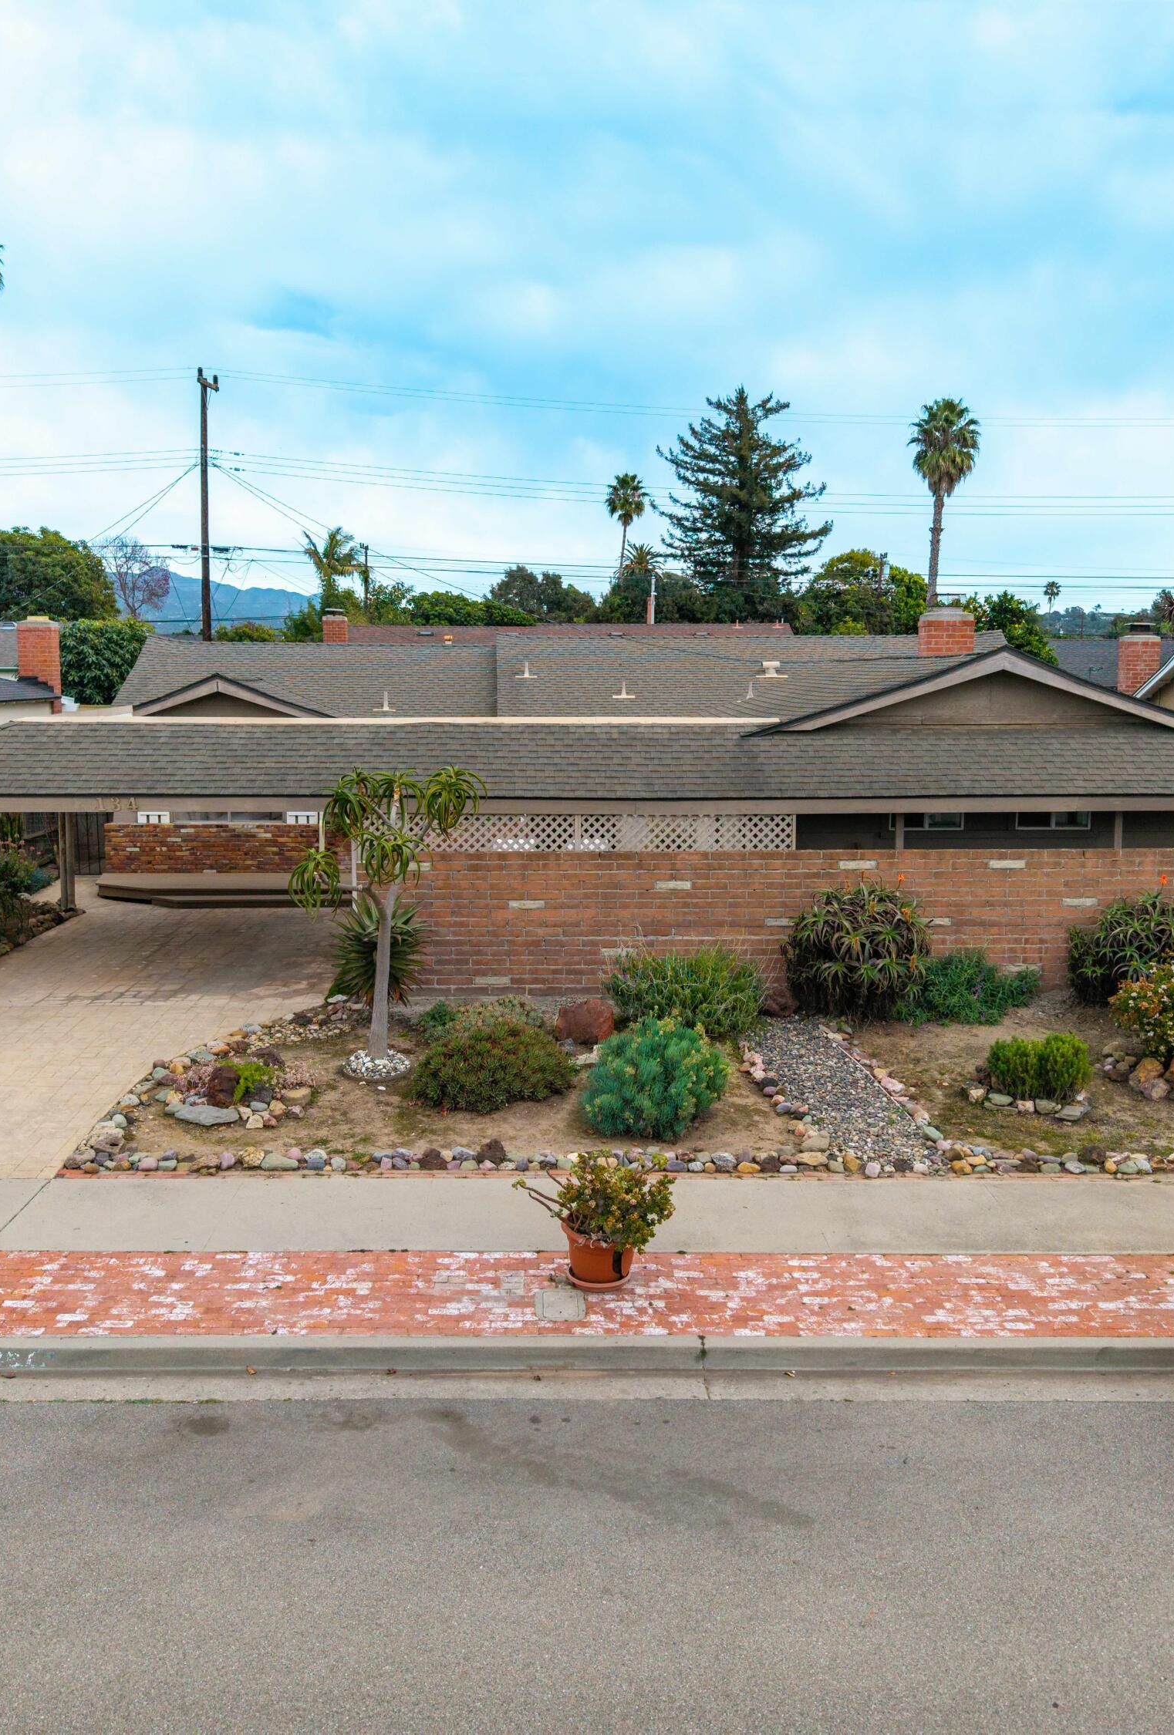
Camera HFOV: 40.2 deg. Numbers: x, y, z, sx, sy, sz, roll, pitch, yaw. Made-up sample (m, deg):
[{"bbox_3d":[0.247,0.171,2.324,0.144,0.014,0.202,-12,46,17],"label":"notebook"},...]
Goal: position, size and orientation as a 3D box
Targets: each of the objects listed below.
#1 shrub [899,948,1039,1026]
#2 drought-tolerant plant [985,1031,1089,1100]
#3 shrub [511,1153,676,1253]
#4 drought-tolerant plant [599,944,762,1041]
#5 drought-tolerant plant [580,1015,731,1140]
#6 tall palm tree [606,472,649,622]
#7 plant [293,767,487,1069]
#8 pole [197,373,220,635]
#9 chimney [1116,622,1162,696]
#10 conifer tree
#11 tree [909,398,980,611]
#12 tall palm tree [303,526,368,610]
[{"bbox_3d":[4.165,1.259,17.558,1.440,0.740,0.980,0,7,0],"label":"shrub"},{"bbox_3d":[4.219,1.802,15.007,0.950,0.540,0.680,0,7,0],"label":"drought-tolerant plant"},{"bbox_3d":[0.060,2.215,10.624,1.030,0.630,0.820,0,7,0],"label":"shrub"},{"bbox_3d":[1.040,1.288,17.260,1.650,0.800,1.300,0,7,0],"label":"drought-tolerant plant"},{"bbox_3d":[0.592,1.736,14.002,1.325,0.923,1.259,0,9,0],"label":"drought-tolerant plant"},{"bbox_3d":[2.877,-19.274,113.463,3.100,17.000,3.100,0,7,0],"label":"tall palm tree"},{"bbox_3d":[-1.947,0.425,15.634,1.903,2.881,1.700,0,9,0],"label":"plant"},{"bbox_3d":[-9.801,-7.684,42.325,0.561,10.627,1.800,0,9,0],"label":"pole"},{"bbox_3d":[11.952,-4.409,34.721,0.820,1.800,0.700,0,7,0],"label":"chimney"},{"bbox_3d":[7.544,-15.548,78.552,8.372,15.215,8.600,0,9,0],"label":"conifer tree"},{"bbox_3d":[15.122,-13.167,68.800,2.979,13.458,3.000,0,9,0],"label":"tree"},{"bbox_3d":[-12.133,-11.286,77.189,3.000,10.300,3.000,0,7,0],"label":"tall palm tree"}]

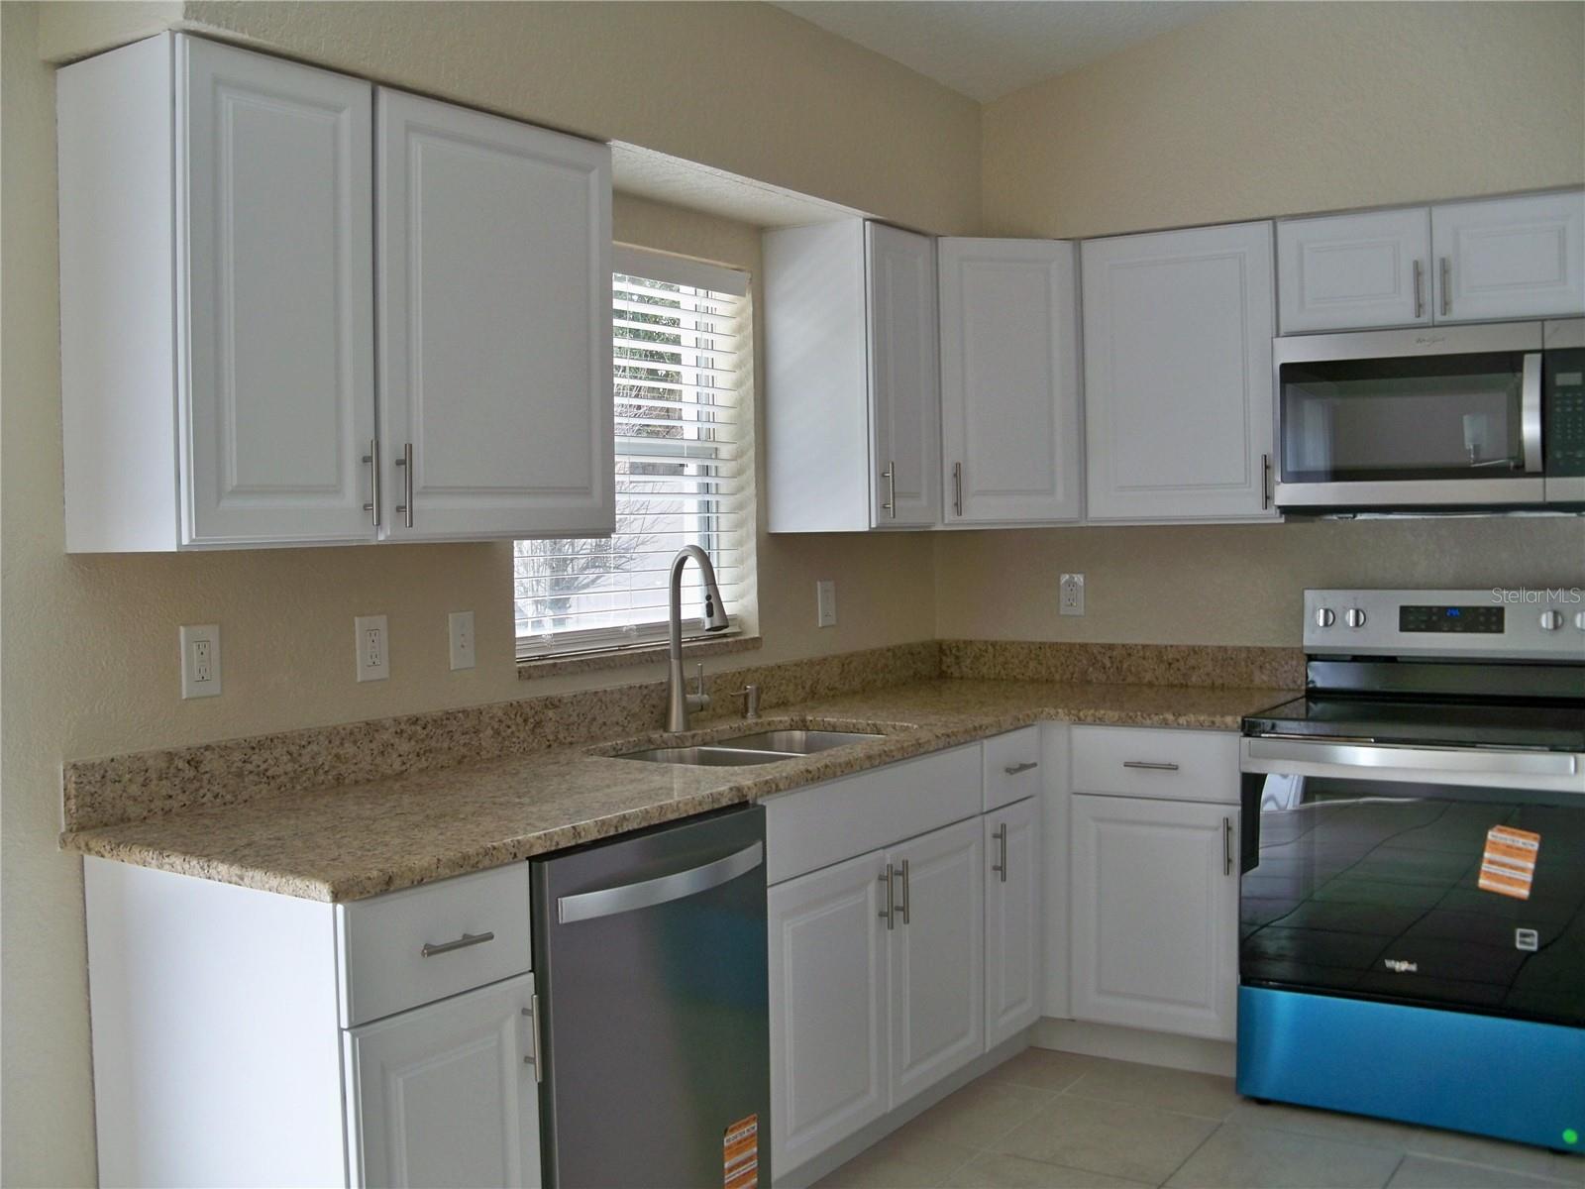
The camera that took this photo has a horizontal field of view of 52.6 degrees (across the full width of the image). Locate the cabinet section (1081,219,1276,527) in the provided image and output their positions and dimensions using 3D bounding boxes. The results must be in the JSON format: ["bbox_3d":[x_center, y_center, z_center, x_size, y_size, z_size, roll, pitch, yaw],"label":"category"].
[{"bbox_3d":[1.062,-0.564,4.198,0.520,0.750,0.320,1,3,34],"label":"cabinet section"}]

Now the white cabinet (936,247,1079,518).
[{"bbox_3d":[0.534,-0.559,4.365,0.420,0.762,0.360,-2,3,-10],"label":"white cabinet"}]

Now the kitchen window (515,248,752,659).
[{"bbox_3d":[-0.384,-0.335,3.719,0.100,0.930,0.870,1,3,34],"label":"kitchen window"}]

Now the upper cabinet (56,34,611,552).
[{"bbox_3d":[-0.745,-0.464,2.809,0.325,0.762,0.965,1,3,34],"label":"upper cabinet"}]

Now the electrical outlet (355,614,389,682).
[{"bbox_3d":[-0.791,0.102,3.030,0.010,0.122,0.078,1,3,34],"label":"electrical outlet"}]

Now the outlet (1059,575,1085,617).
[{"bbox_3d":[0.801,0.001,4.592,0.078,0.122,0.010,1,3,34],"label":"outlet"}]

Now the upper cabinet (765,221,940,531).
[{"bbox_3d":[0.155,-0.540,4.119,0.325,0.762,0.325,1,3,34],"label":"upper cabinet"}]

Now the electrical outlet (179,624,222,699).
[{"bbox_3d":[-1.002,0.114,2.723,0.010,0.122,0.078,1,3,34],"label":"electrical outlet"}]

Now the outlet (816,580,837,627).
[{"bbox_3d":[0.098,0.026,4.322,0.010,0.122,0.078,1,3,34],"label":"outlet"}]

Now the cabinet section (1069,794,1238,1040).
[{"bbox_3d":[1.007,0.758,4.045,0.425,0.572,0.530,1,3,34],"label":"cabinet section"}]

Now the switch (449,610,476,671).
[{"bbox_3d":[-0.660,0.094,3.221,0.010,0.116,0.071,1,3,34],"label":"switch"}]

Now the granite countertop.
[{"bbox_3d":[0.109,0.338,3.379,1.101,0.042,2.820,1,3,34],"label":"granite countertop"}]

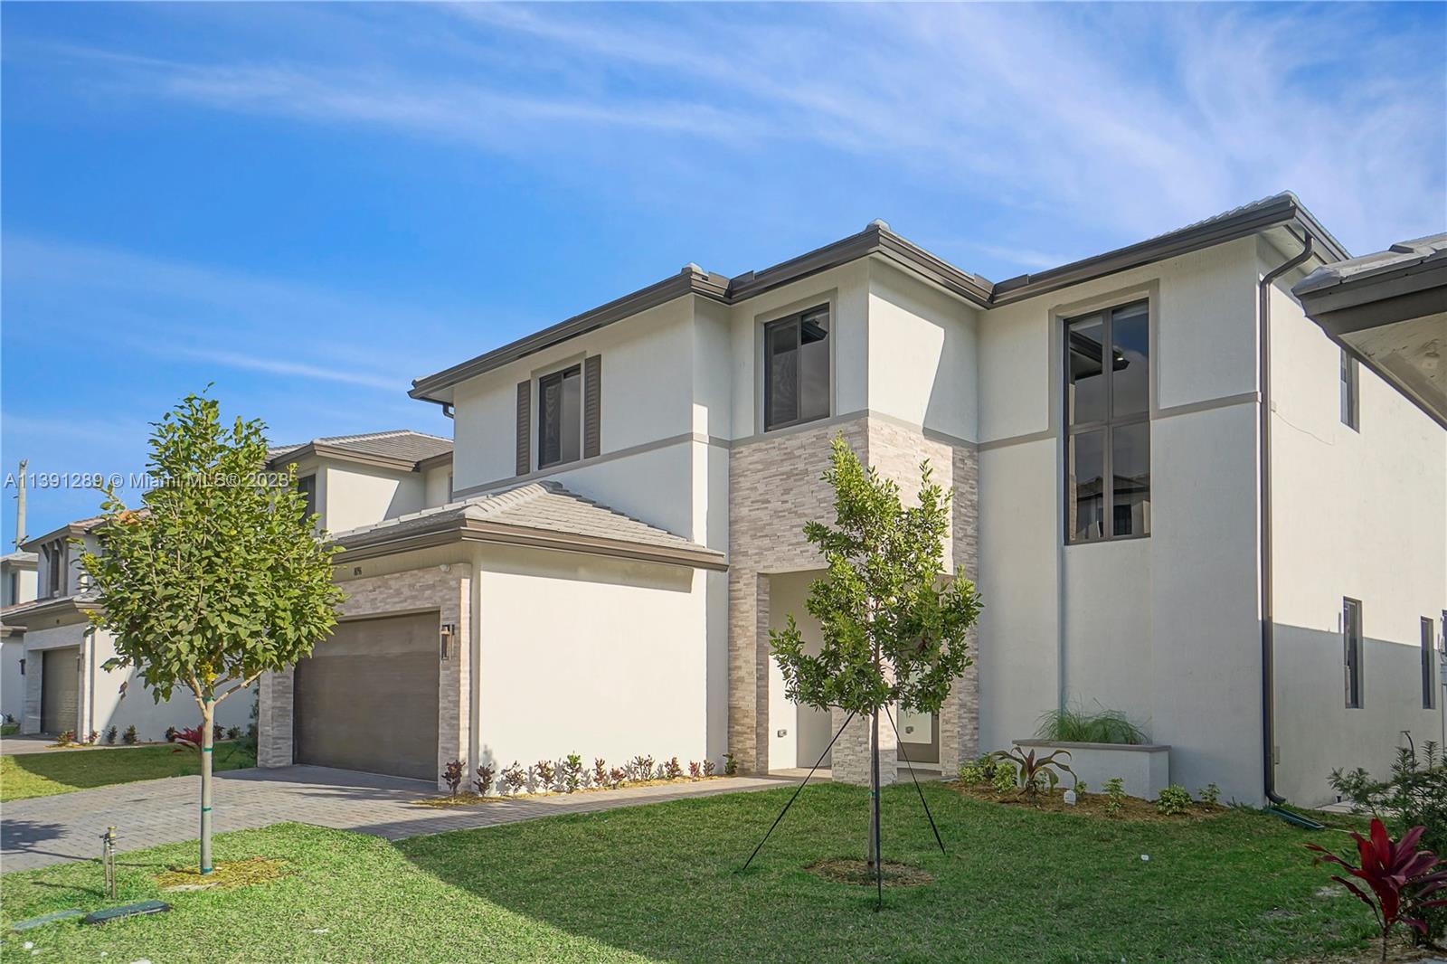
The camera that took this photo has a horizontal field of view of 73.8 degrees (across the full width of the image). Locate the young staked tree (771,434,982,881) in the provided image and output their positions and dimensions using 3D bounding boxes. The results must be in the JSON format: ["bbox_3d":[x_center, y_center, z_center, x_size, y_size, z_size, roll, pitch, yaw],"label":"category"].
[{"bbox_3d":[1.110,1.280,7.050,1.520,3.220,1.520,0,-8,0],"label":"young staked tree"}]

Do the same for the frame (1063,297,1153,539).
[{"bbox_3d":[5.180,-0.770,12.990,1.200,3.130,0.130,-8,-11,43],"label":"frame"}]

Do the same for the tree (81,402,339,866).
[{"bbox_3d":[-3.980,1.170,7.500,1.880,3.700,1.880,0,-8,0],"label":"tree"}]

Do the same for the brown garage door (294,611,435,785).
[{"bbox_3d":[-5.020,3.010,13.580,4.800,2.160,0.120,-8,-11,43],"label":"brown garage door"}]

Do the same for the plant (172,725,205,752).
[{"bbox_3d":[-9.430,4.610,17.200,0.700,0.560,0.700,0,-8,0],"label":"plant"}]

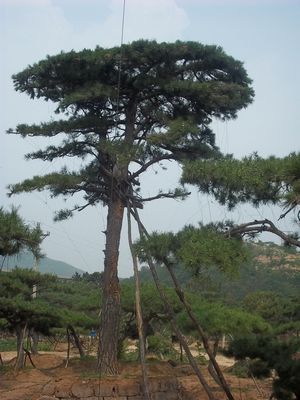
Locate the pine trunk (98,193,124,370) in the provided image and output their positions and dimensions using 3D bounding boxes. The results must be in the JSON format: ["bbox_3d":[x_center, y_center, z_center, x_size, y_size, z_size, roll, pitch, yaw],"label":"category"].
[{"bbox_3d":[-0.870,1.947,15.000,0.470,4.080,0.460,3,-10,-3],"label":"pine trunk"}]

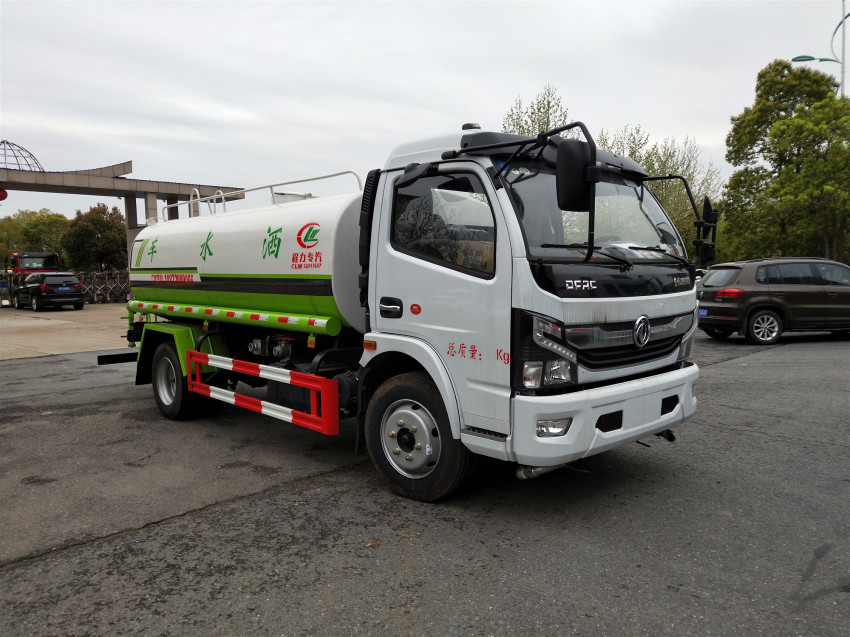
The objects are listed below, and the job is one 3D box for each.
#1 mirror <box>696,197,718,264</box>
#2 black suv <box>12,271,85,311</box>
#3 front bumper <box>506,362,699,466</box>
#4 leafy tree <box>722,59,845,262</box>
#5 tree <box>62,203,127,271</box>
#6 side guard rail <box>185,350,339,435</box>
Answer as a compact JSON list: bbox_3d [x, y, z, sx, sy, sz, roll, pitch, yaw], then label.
[{"bbox_3d":[1.996,-0.612,4.345,0.140,0.490,0.190,2,4,25],"label":"mirror"},{"bbox_3d":[-18.503,-1.320,30.000,1.930,1.760,4.850,-4,5,-44],"label":"black suv"},{"bbox_3d":[1.206,0.536,3.726,1.948,0.385,0.247,-4,5,-44],"label":"front bumper"},{"bbox_3d":[14.103,-5.220,24.333,4.442,9.918,4.442,2,4,30],"label":"leafy tree"},{"bbox_3d":[-23.620,-4.892,44.231,4.330,6.865,4.330,-2,4,-28],"label":"tree"},{"bbox_3d":[-1.338,0.517,4.751,0.123,0.366,2.128,-4,5,-44],"label":"side guard rail"}]

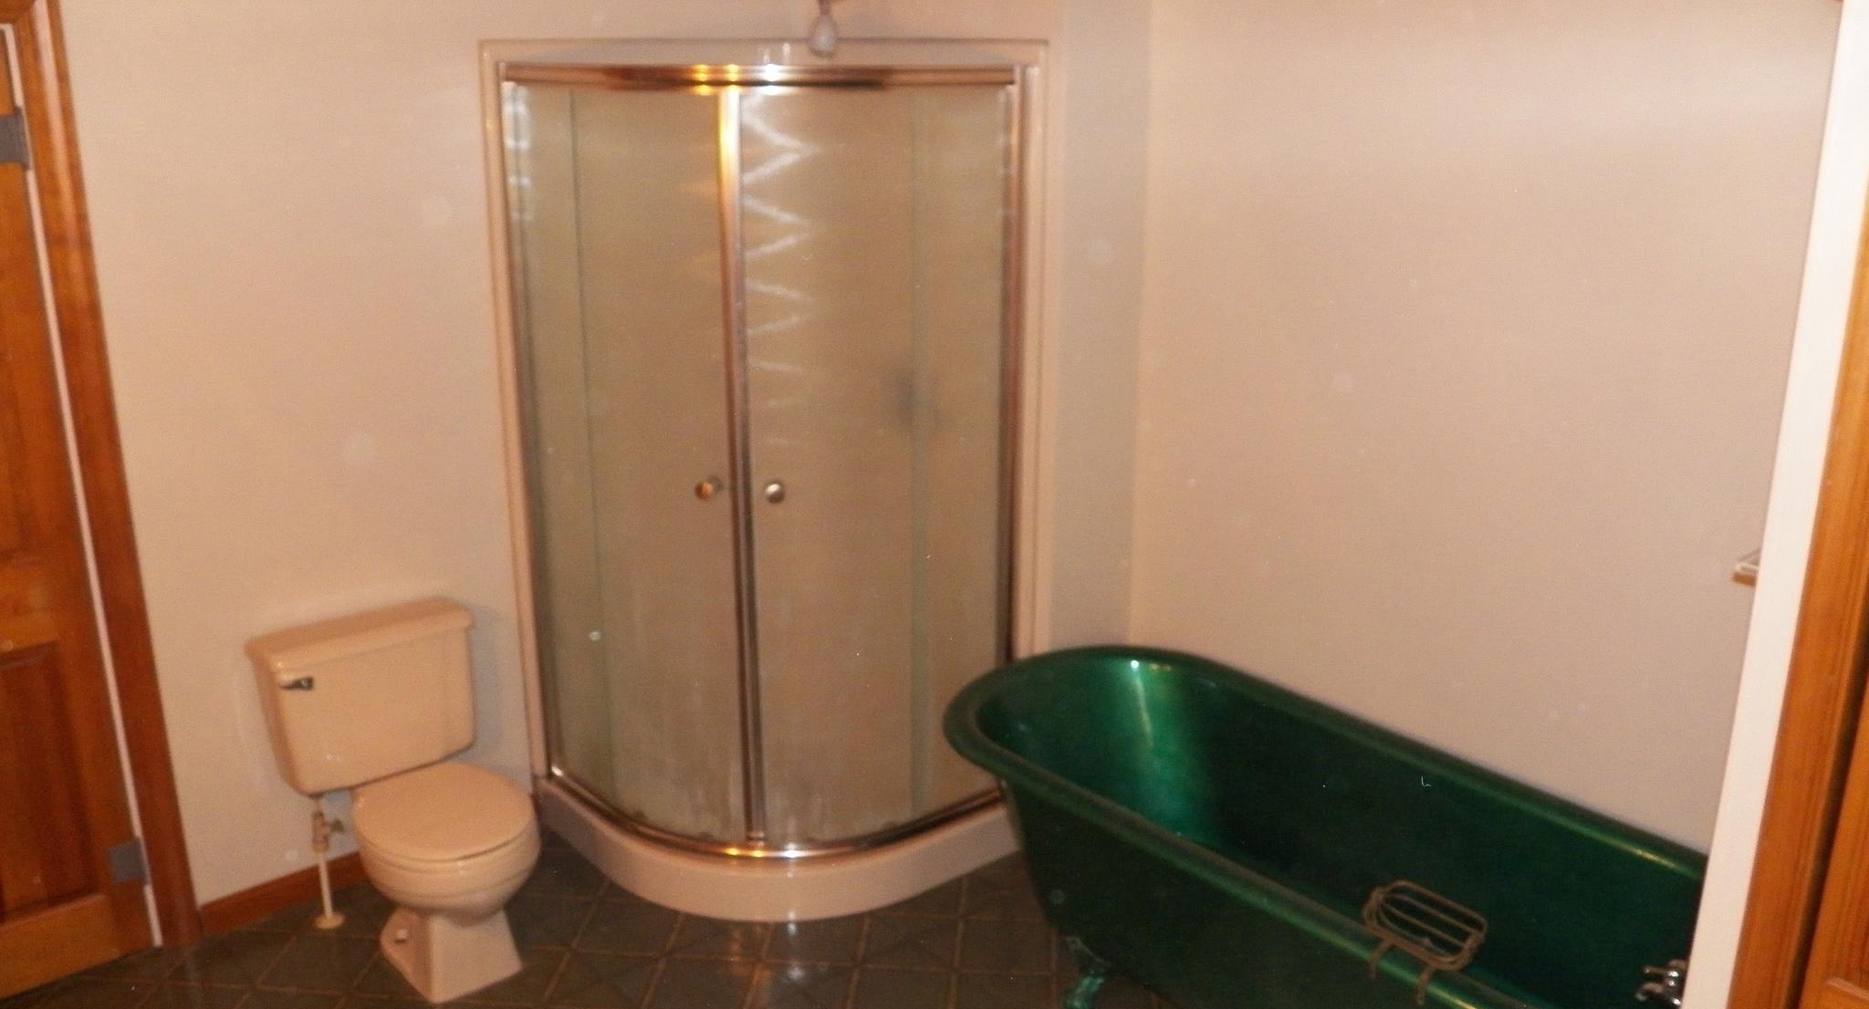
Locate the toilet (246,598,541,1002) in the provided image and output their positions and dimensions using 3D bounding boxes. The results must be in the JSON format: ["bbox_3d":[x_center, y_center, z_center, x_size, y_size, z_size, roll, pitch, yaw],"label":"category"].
[{"bbox_3d":[-1.131,0.667,3.356,0.480,0.680,0.746,-13,21,-39],"label":"toilet"}]

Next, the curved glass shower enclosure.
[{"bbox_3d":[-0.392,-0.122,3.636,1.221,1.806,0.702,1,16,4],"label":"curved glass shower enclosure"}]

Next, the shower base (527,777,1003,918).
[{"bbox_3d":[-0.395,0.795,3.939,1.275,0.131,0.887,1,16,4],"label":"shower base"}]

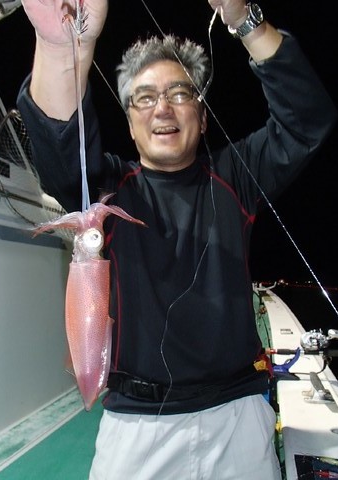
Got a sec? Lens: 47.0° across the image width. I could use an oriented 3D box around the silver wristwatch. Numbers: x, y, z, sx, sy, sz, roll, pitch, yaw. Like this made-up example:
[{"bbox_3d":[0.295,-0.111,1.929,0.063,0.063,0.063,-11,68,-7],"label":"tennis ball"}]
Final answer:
[{"bbox_3d":[0.156,-0.448,0.795,0.042,0.065,0.061,33,-28,-35],"label":"silver wristwatch"}]

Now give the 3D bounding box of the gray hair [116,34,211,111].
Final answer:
[{"bbox_3d":[-0.012,-0.353,0.845,0.198,0.190,0.210,-5,-2,3],"label":"gray hair"}]

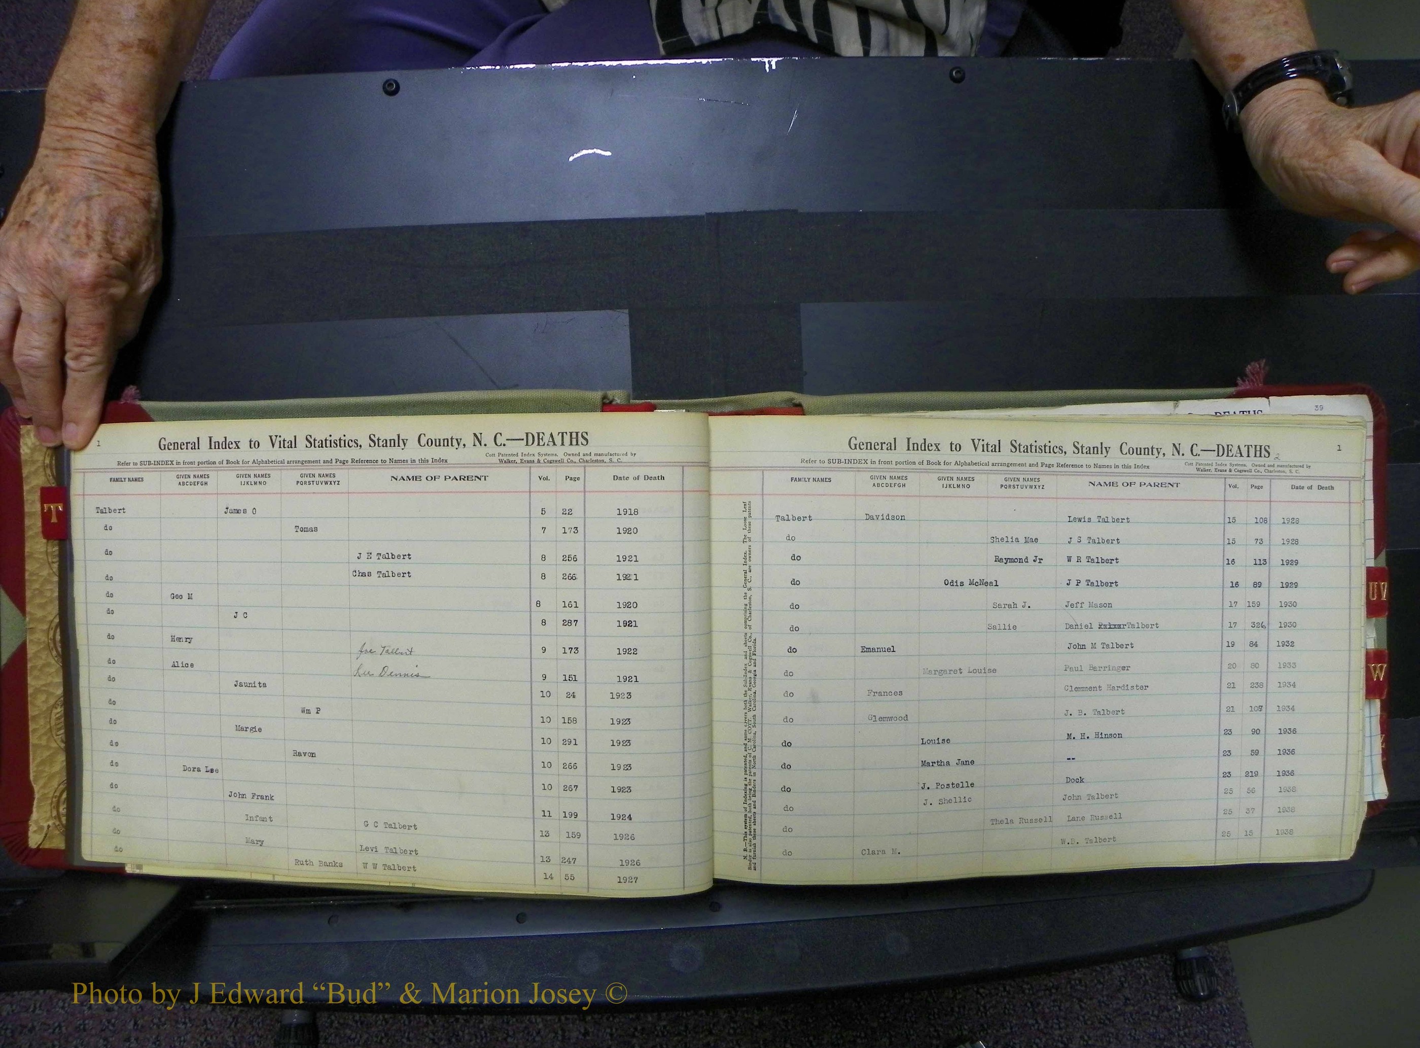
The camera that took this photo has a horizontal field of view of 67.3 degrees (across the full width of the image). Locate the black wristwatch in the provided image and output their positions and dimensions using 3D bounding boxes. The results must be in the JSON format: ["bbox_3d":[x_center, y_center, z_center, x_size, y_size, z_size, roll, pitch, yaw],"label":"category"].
[{"bbox_3d":[0.274,-0.203,0.507,0.054,0.055,0.024,-12,76,6],"label":"black wristwatch"}]

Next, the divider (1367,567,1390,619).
[{"bbox_3d":[0.350,0.036,0.560,0.013,0.002,0.027,0,88,-6],"label":"divider"}]

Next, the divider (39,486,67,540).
[{"bbox_3d":[-0.343,-0.005,0.557,0.015,0.002,0.028,-2,88,6],"label":"divider"}]

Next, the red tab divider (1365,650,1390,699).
[{"bbox_3d":[0.350,0.079,0.560,0.013,0.002,0.027,0,88,-6],"label":"red tab divider"}]

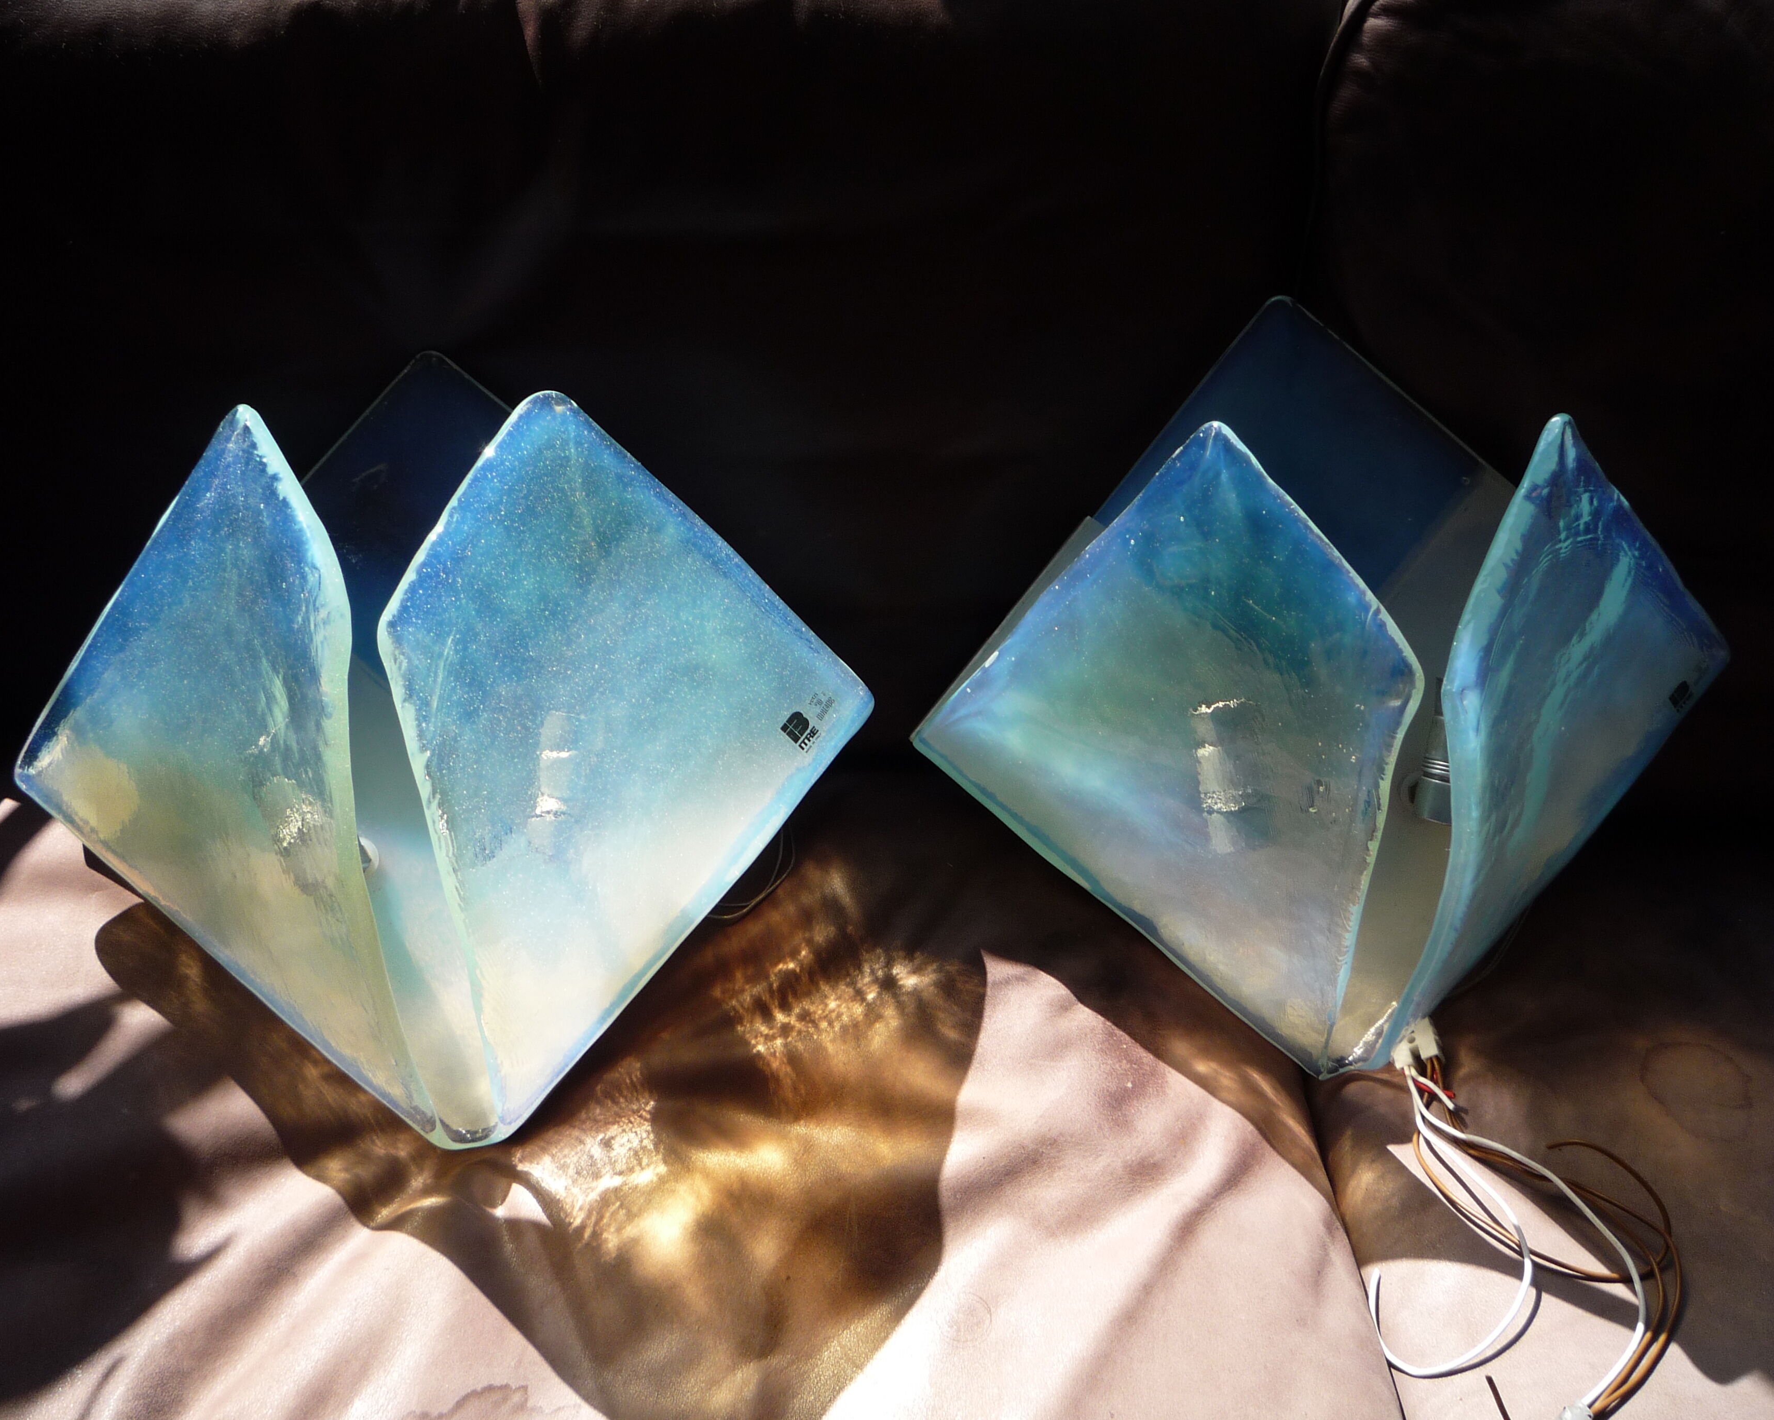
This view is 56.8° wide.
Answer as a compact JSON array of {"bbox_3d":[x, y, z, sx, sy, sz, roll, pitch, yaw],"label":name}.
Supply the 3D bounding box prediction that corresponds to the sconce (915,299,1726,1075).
[{"bbox_3d":[0.201,-0.009,0.689,0.380,0.369,0.157,-5,-2,-2],"label":"sconce"}]

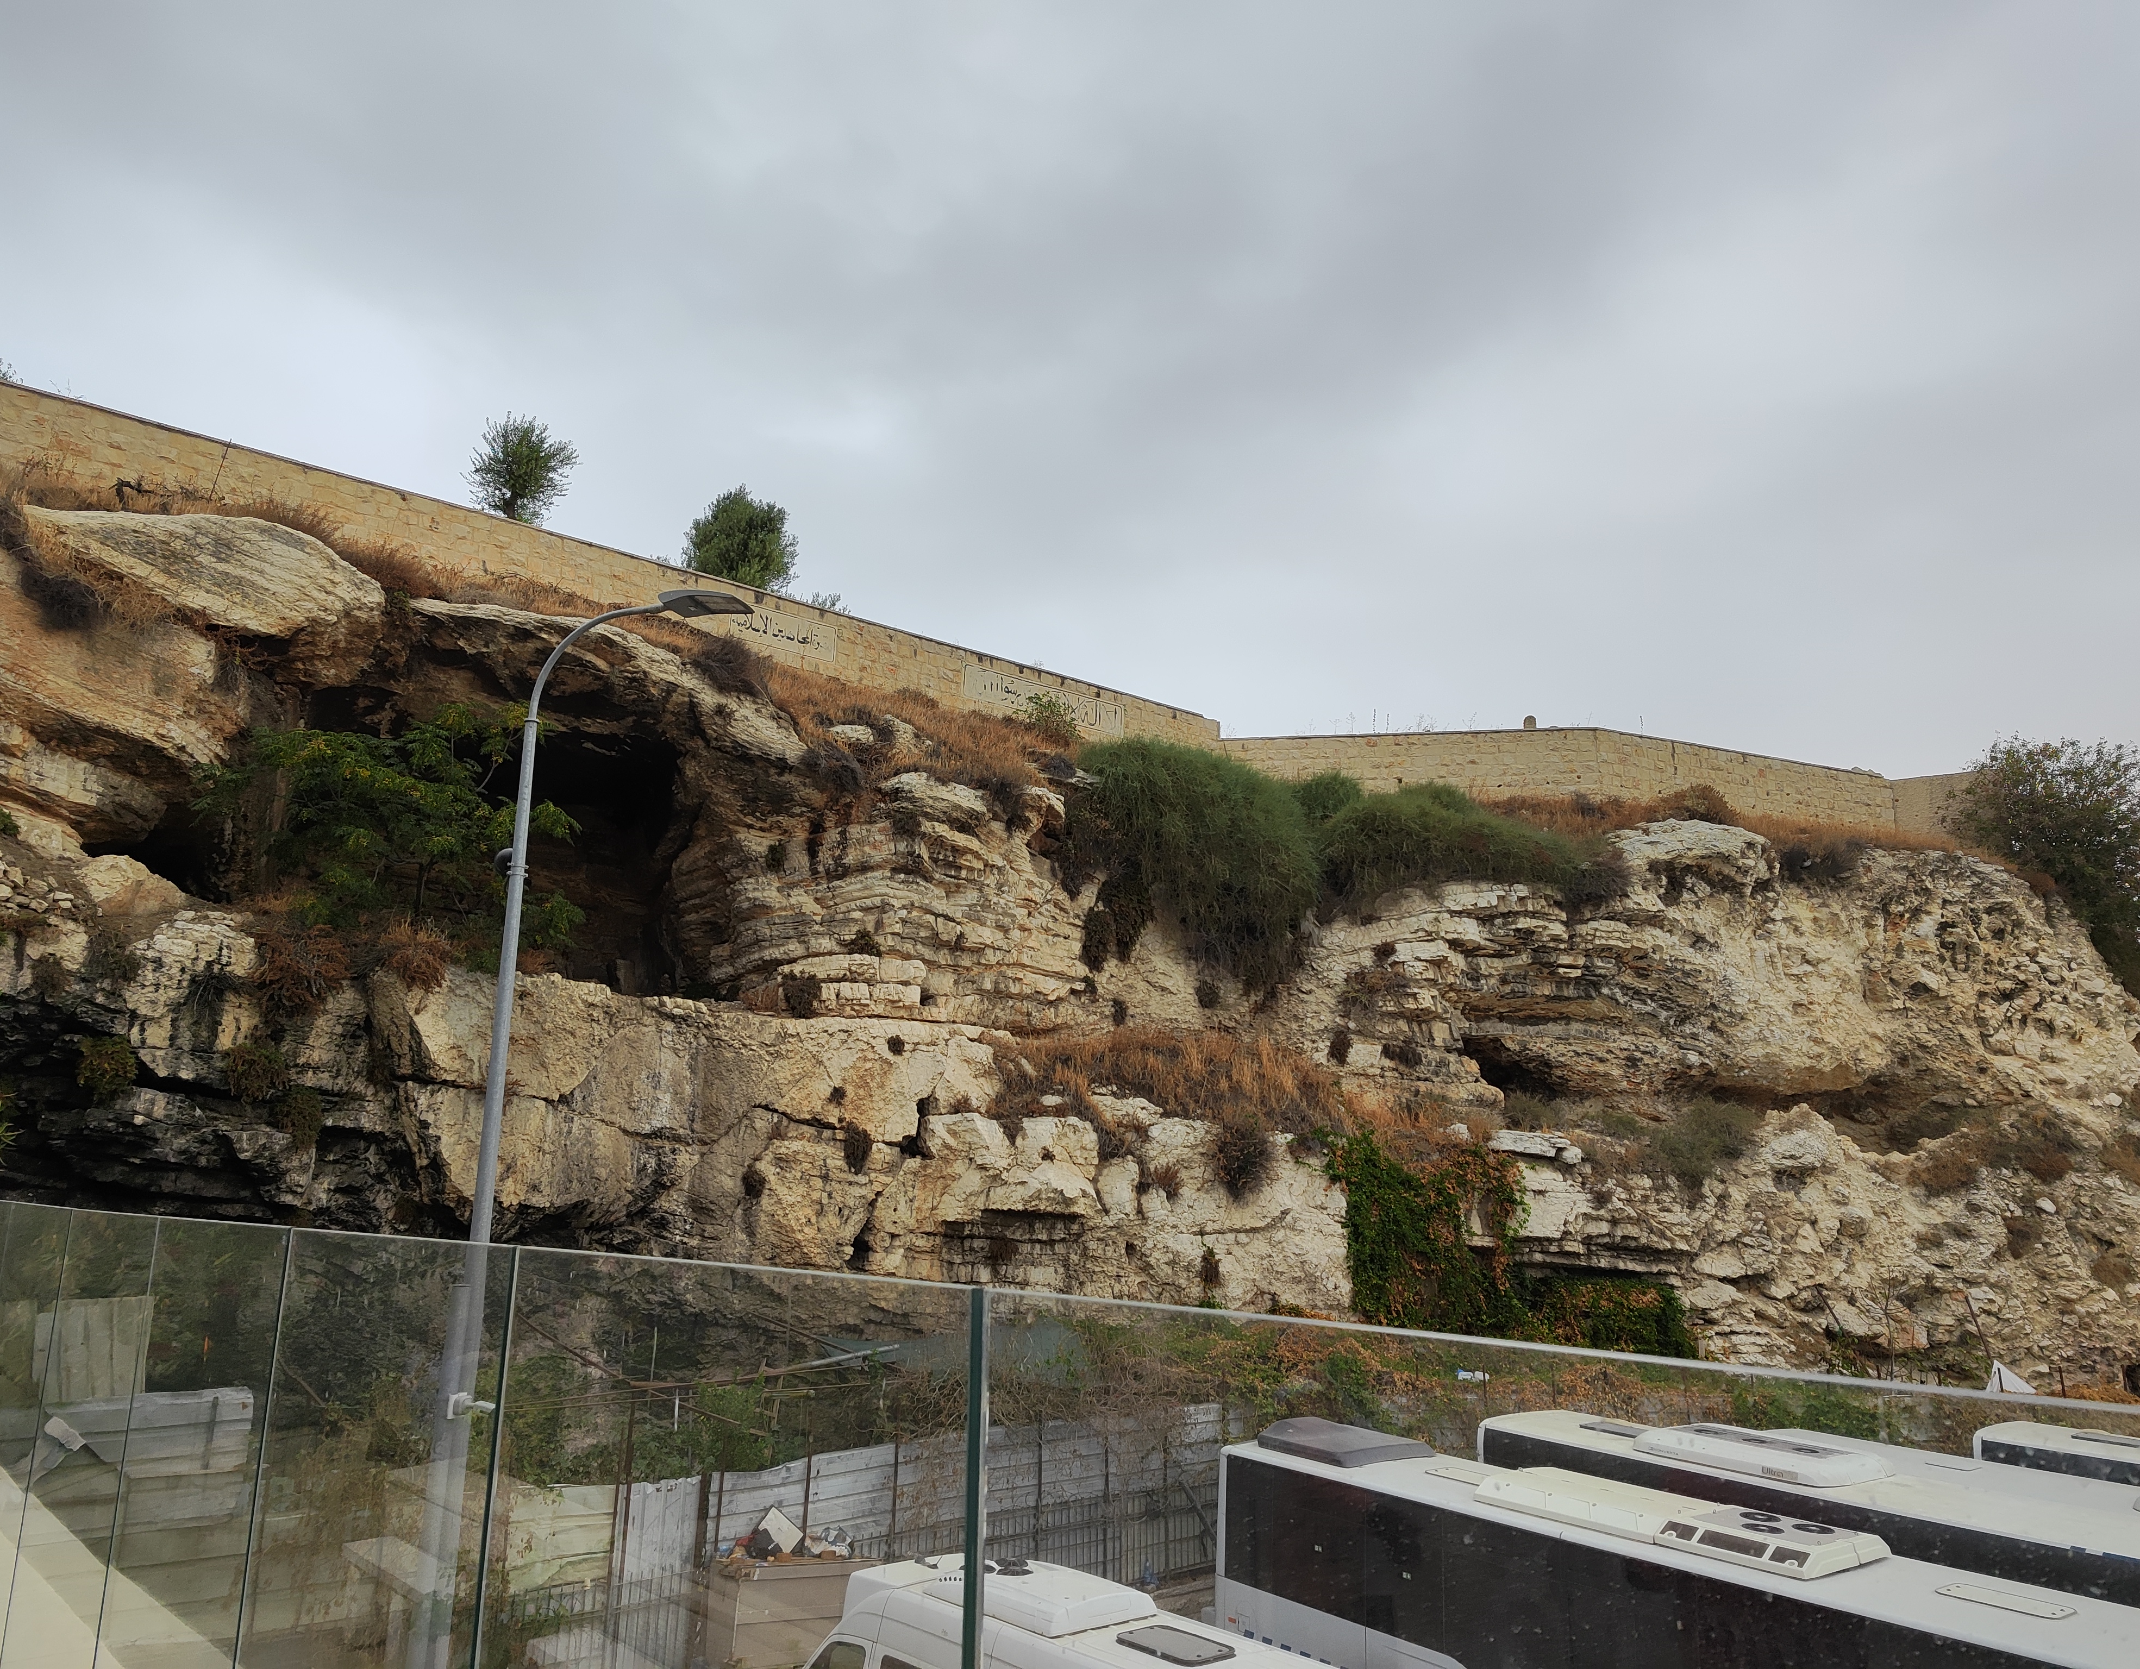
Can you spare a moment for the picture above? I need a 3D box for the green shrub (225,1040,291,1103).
[{"bbox_3d":[-12.199,3.563,22.200,0.840,0.920,0.710,9,-16,-33],"label":"green shrub"}]

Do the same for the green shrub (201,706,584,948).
[{"bbox_3d":[-11.337,-0.069,25.000,5.850,3.870,3.630,7,-15,-27],"label":"green shrub"}]

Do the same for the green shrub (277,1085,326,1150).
[{"bbox_3d":[-11.587,4.273,22.300,0.640,0.950,0.570,9,-16,-33],"label":"green shrub"}]

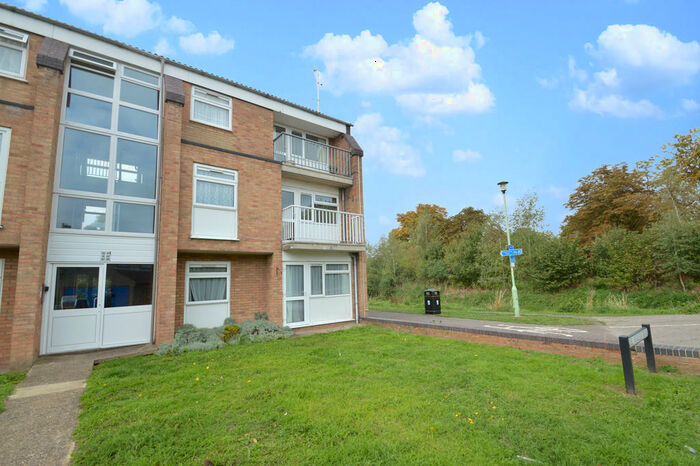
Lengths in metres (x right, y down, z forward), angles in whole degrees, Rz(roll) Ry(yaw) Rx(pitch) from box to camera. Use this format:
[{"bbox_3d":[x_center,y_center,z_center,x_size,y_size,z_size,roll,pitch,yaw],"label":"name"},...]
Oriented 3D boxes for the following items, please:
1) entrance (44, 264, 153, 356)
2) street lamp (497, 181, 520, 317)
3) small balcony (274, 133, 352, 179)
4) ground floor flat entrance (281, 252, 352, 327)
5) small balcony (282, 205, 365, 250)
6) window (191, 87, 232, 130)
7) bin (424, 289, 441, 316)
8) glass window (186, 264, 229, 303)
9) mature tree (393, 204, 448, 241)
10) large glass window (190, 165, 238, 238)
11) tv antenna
[{"bbox_3d":[-5.855,1.726,6.921,1.964,1.999,0.150,4,-9,-38],"label":"entrance"},{"bbox_3d":[6.007,0.524,10.912,0.450,5.062,0.450,-6,-8,28],"label":"street lamp"},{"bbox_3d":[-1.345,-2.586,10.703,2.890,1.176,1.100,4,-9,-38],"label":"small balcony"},{"bbox_3d":[-0.971,1.833,9.833,2.772,2.386,0.150,4,-9,-38],"label":"ground floor flat entrance"},{"bbox_3d":[-0.786,-0.156,9.784,2.839,1.105,0.600,4,-9,-38],"label":"small balcony"},{"bbox_3d":[-4.225,-3.794,8.941,1.150,1.080,0.100,4,-9,-38],"label":"window"},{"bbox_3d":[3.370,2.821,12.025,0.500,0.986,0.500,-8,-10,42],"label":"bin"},{"bbox_3d":[-3.953,1.400,8.168,1.139,1.135,0.100,4,-9,-38],"label":"glass window"},{"bbox_3d":[8.017,1.163,33.410,6.800,9.288,6.800,-2,-7,0],"label":"mature tree"},{"bbox_3d":[-3.681,-0.822,8.021,1.169,2.006,0.100,4,-9,-38],"label":"large glass window"},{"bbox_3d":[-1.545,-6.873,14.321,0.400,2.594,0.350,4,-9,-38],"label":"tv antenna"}]

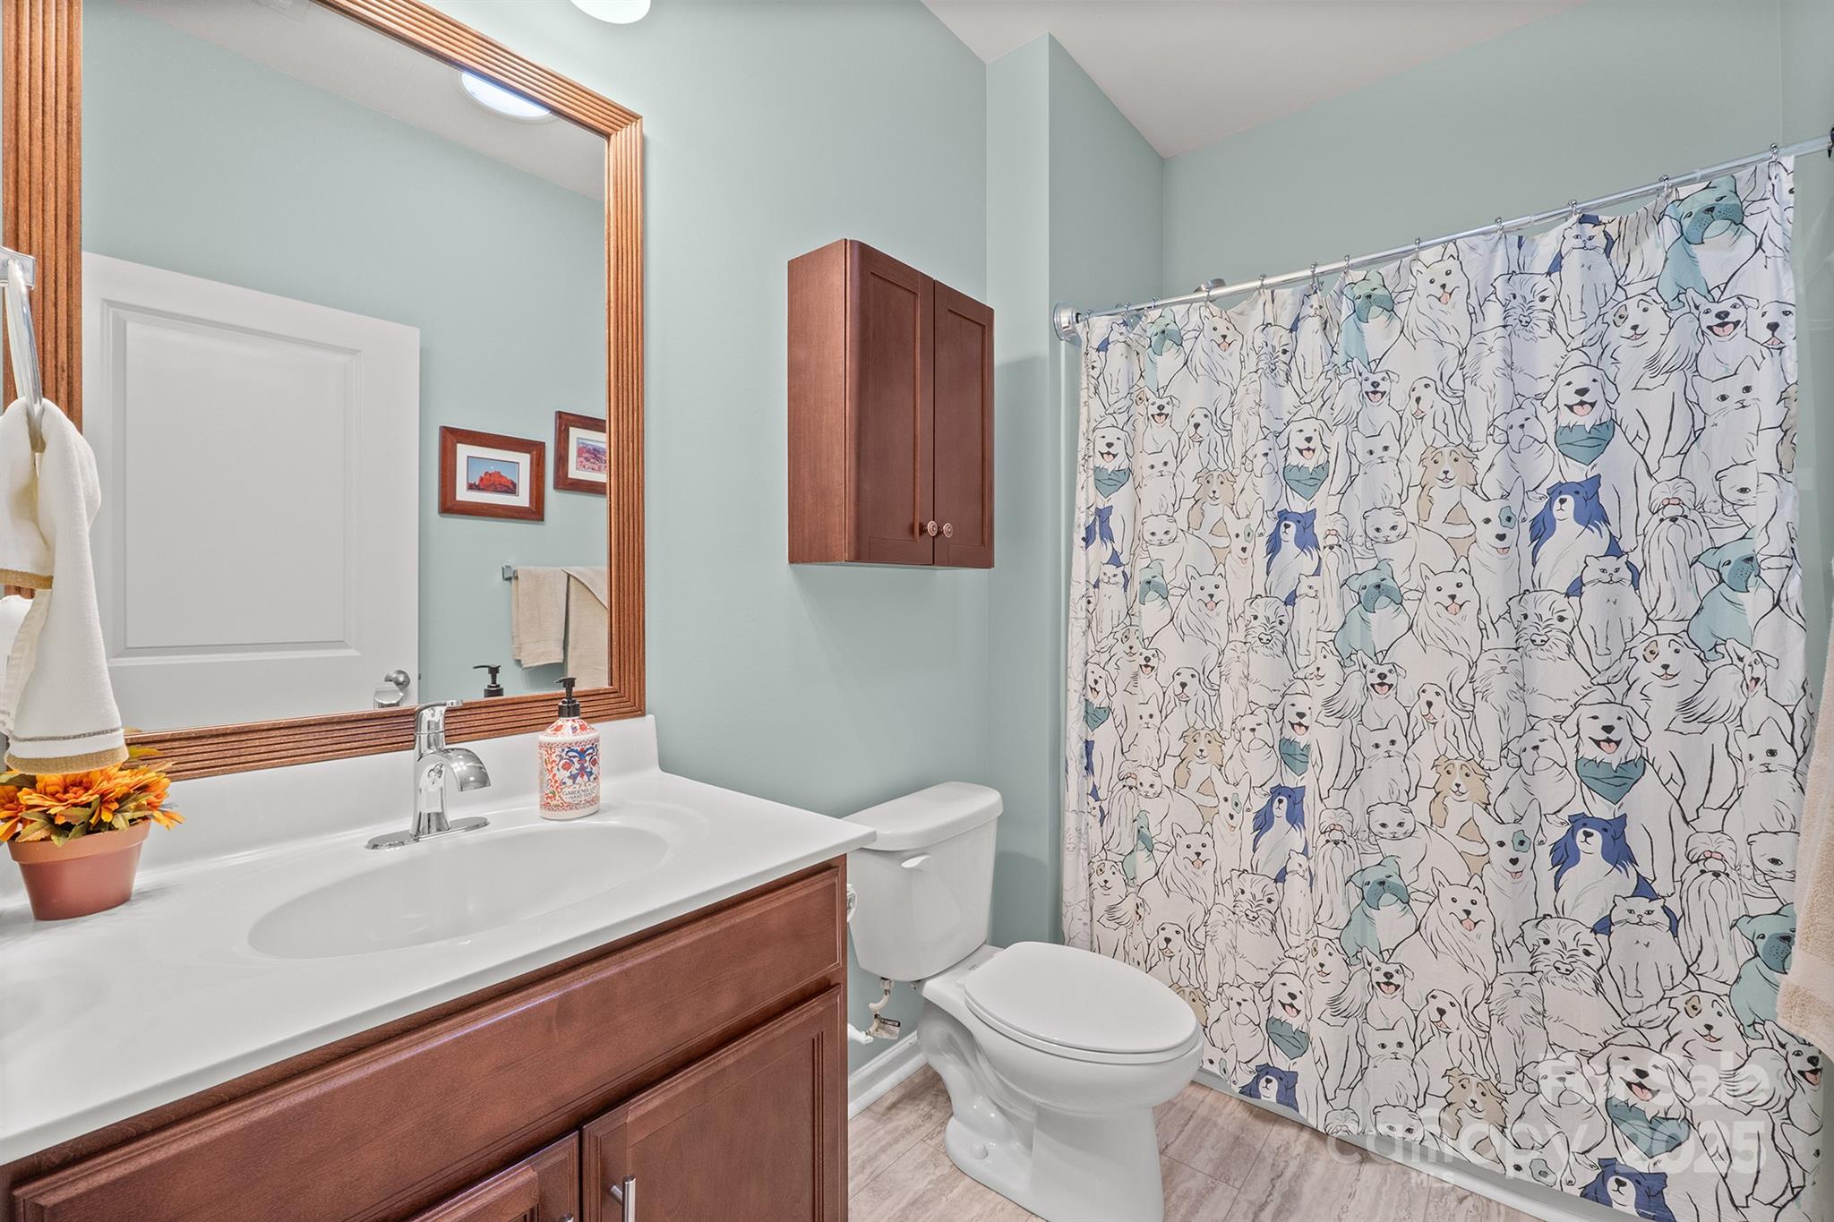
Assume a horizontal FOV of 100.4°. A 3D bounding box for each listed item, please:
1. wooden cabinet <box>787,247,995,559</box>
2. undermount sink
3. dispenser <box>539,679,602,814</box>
[{"bbox_3d":[-0.041,-0.424,1.768,0.206,0.639,0.488,1,2,40],"label":"wooden cabinet"},{"bbox_3d":[-0.499,0.371,0.880,0.335,0.130,0.420,1,2,40],"label":"undermount sink"},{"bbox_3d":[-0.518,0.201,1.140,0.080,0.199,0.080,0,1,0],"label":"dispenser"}]

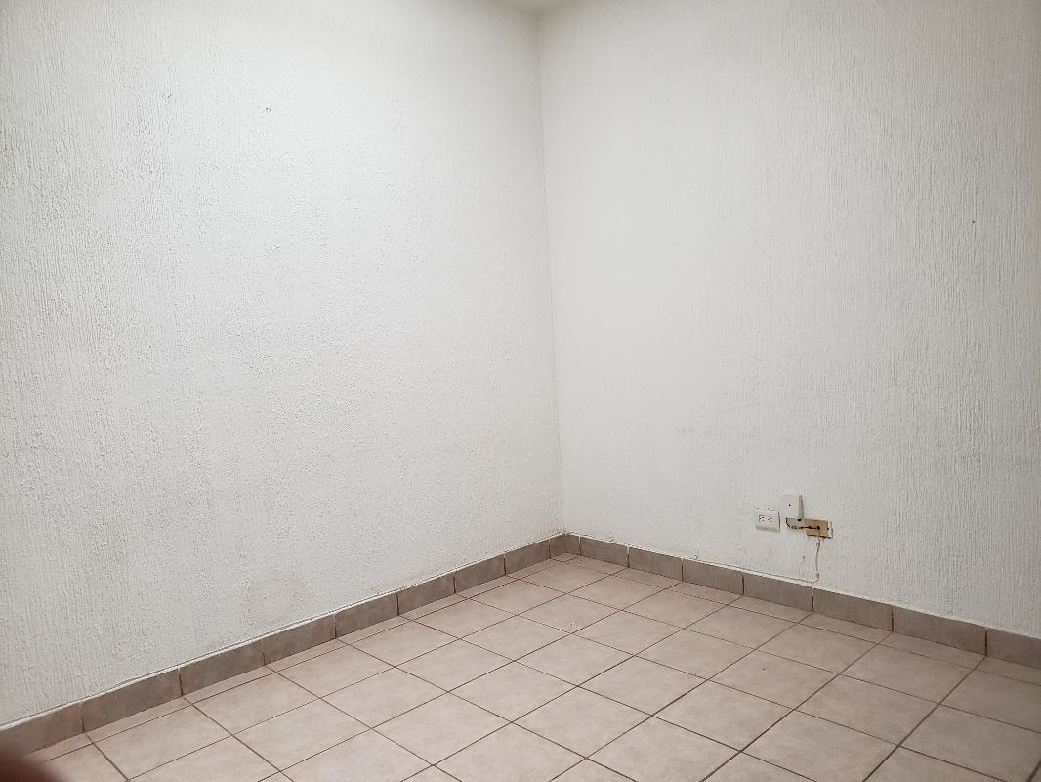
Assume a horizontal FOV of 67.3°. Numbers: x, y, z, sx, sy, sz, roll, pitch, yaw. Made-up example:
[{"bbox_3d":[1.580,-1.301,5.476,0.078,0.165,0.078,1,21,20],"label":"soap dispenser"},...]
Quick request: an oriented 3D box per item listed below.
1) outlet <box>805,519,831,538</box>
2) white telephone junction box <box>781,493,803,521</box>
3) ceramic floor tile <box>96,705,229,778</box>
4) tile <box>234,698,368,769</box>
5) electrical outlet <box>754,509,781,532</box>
[{"bbox_3d":[1.266,0.585,3.327,0.022,0.072,0.111,-8,7,-43],"label":"outlet"},{"bbox_3d":[1.183,0.502,3.399,0.026,0.109,0.076,-8,7,-43],"label":"white telephone junction box"},{"bbox_3d":[-1.201,1.173,2.632,0.328,0.010,0.328,-8,7,-43],"label":"ceramic floor tile"},{"bbox_3d":[-0.732,1.148,2.621,0.328,0.010,0.328,-8,7,-43],"label":"tile"},{"bbox_3d":[1.105,0.576,3.500,0.015,0.077,0.116,-8,7,-43],"label":"electrical outlet"}]

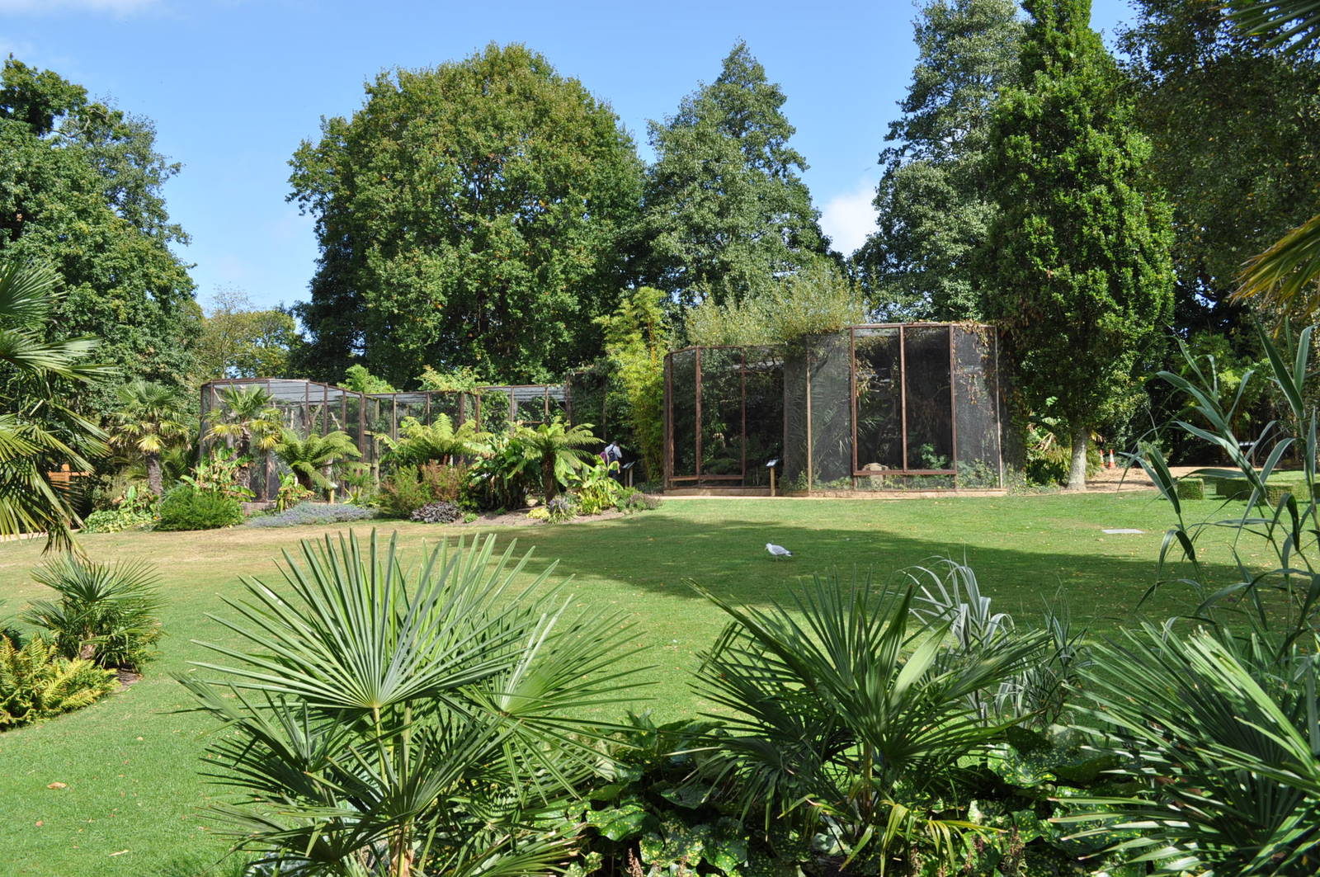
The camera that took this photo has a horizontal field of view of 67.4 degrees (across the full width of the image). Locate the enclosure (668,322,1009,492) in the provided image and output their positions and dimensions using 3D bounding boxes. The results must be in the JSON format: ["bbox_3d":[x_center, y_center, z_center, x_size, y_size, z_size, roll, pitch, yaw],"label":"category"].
[{"bbox_3d":[4.600,-0.600,29.800,9.400,4.550,6.800,0,-3,7],"label":"enclosure"}]

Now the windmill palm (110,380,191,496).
[{"bbox_3d":[-12.481,0.164,24.200,2.000,3.150,2.000,0,-3,0],"label":"windmill palm"}]

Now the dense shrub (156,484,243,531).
[{"bbox_3d":[-11.596,1.727,24.900,2.050,1.130,1.700,0,-3,0],"label":"dense shrub"}]

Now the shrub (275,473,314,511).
[{"bbox_3d":[-8.812,1.303,23.800,0.970,0.950,0.900,0,-3,0],"label":"shrub"}]

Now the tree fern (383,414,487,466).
[{"bbox_3d":[-5.730,0.526,25.200,2.600,2.200,2.500,0,-3,0],"label":"tree fern"}]

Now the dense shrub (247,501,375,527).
[{"bbox_3d":[-9.179,2.007,26.000,3.400,0.600,1.500,1,-3,-15],"label":"dense shrub"}]

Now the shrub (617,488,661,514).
[{"bbox_3d":[-0.563,1.610,25.100,1.150,0.620,0.950,0,-3,0],"label":"shrub"}]

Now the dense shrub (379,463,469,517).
[{"bbox_3d":[-6.114,1.348,25.600,2.250,1.350,1.700,0,-3,0],"label":"dense shrub"}]

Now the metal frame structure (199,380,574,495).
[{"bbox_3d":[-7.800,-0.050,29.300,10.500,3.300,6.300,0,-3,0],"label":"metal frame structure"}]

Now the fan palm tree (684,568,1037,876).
[{"bbox_3d":[0.771,1.030,3.650,1.250,1.120,1.200,0,-3,0],"label":"fan palm tree"}]

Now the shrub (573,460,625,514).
[{"bbox_3d":[-1.551,1.239,25.000,1.300,1.330,1.150,0,-3,0],"label":"shrub"}]

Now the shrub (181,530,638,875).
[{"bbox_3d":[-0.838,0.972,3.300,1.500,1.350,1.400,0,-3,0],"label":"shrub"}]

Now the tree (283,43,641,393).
[{"bbox_3d":[-8.702,-7.774,44.500,15.900,20.000,15.000,0,-3,0],"label":"tree"}]

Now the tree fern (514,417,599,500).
[{"bbox_3d":[-2.641,0.552,25.200,2.150,2.180,2.100,0,-3,0],"label":"tree fern"}]

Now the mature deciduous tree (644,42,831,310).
[{"bbox_3d":[3.570,-8.150,46.000,9.200,21.200,9.200,0,-3,0],"label":"mature deciduous tree"}]

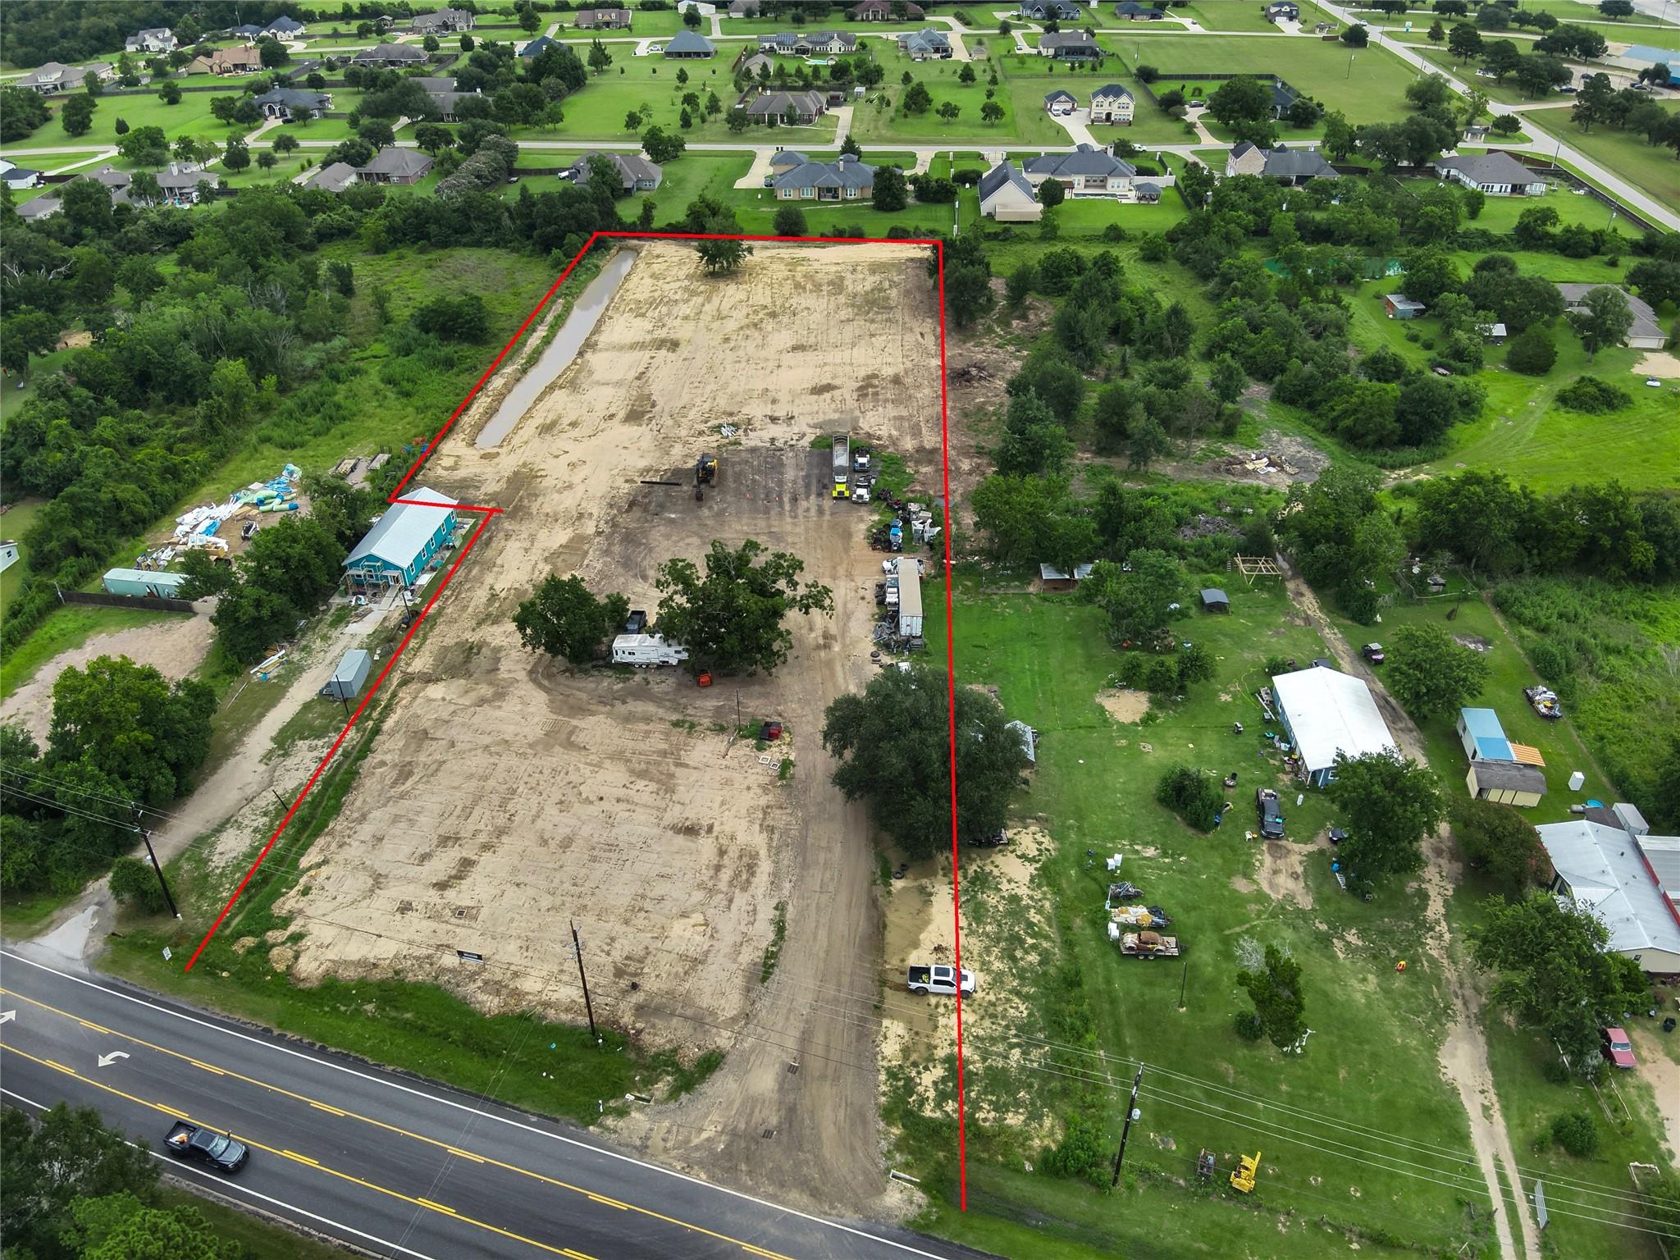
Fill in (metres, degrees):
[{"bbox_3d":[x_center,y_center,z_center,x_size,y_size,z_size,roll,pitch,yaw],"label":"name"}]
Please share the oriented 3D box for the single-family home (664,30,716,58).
[{"bbox_3d":[-62.080,-241.530,479.680,18.700,9.300,16.500,-1,35,0],"label":"single-family home"}]

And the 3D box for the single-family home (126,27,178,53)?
[{"bbox_3d":[-306.040,-261.940,516.240,18.000,8.700,11.500,-11,37,-14],"label":"single-family home"}]

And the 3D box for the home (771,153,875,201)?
[{"bbox_3d":[-4.440,-117.010,298.530,25.960,6.560,23.510,0,35,0],"label":"home"}]

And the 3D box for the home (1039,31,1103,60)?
[{"bbox_3d":[92.050,-234.770,466.440,22.500,8.300,16.000,0,35,2],"label":"home"}]

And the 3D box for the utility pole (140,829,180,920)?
[{"bbox_3d":[-61.580,21.540,104.950,0.350,12.200,0.350,0,32,0],"label":"utility pole"}]

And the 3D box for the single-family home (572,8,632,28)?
[{"bbox_3d":[-111.060,-288.900,549.400,24.000,7.700,11.500,-1,35,0],"label":"single-family home"}]

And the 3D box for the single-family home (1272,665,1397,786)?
[{"bbox_3d":[53.450,10.440,125.050,10.020,4.020,15.660,1,35,3],"label":"single-family home"}]

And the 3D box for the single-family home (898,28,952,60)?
[{"bbox_3d":[35.110,-237.980,472.060,20.500,9.000,17.500,-1,35,0],"label":"single-family home"}]

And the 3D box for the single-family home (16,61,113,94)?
[{"bbox_3d":[-299.450,-214.850,449.560,30.000,8.700,16.000,-18,38,-22],"label":"single-family home"}]

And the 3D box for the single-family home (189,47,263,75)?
[{"bbox_3d":[-247.690,-230.110,470.170,25.500,8.000,14.000,-6,36,-7],"label":"single-family home"}]

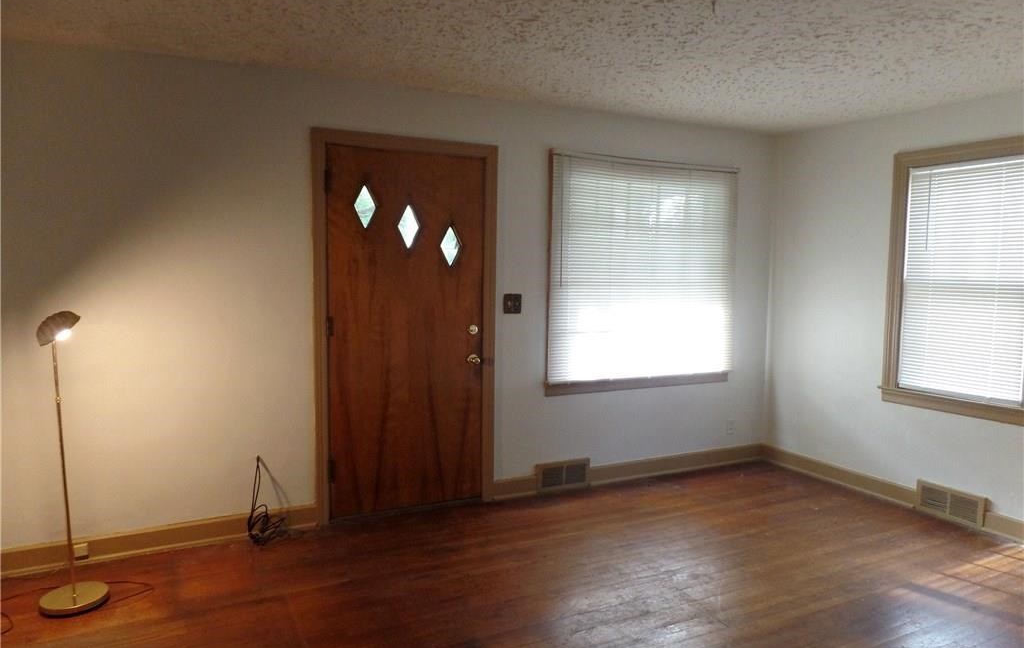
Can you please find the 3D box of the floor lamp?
[{"bbox_3d":[-1.876,0.568,2.874,0.260,1.250,0.260,3,6,27],"label":"floor lamp"}]

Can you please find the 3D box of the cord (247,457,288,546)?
[{"bbox_3d":[-1.280,0.922,3.538,0.200,0.440,0.140,-2,6,-26],"label":"cord"}]

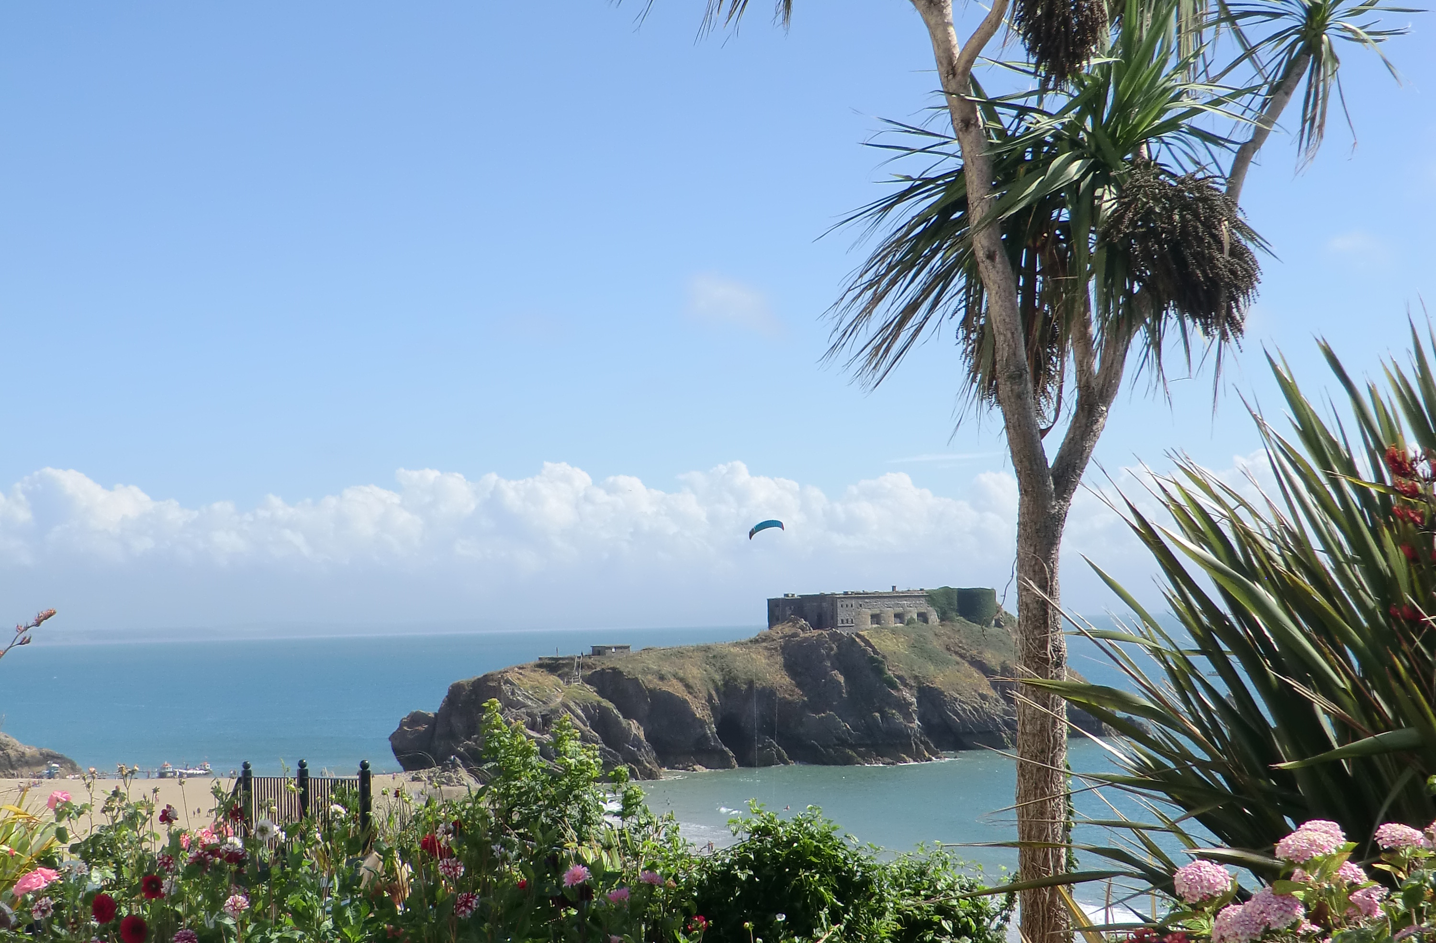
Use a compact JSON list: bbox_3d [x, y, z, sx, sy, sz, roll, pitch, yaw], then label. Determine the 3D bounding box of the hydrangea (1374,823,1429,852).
[{"bbox_3d":[1.629,0.876,6.200,0.130,0.070,0.130,-2,-3,0],"label":"hydrangea"}]

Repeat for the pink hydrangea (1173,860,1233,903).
[{"bbox_3d":[1.139,0.962,6.100,0.140,0.095,0.135,-2,-3,0],"label":"pink hydrangea"}]

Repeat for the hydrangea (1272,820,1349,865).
[{"bbox_3d":[1.367,0.856,6.000,0.165,0.095,0.155,-2,-3,0],"label":"hydrangea"}]

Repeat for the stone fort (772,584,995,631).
[{"bbox_3d":[34.334,28.586,540.000,41.000,8.500,25.000,1,-4,-36],"label":"stone fort"}]

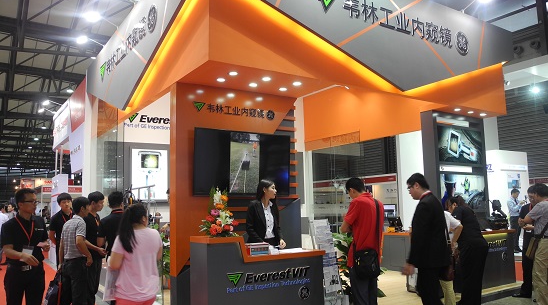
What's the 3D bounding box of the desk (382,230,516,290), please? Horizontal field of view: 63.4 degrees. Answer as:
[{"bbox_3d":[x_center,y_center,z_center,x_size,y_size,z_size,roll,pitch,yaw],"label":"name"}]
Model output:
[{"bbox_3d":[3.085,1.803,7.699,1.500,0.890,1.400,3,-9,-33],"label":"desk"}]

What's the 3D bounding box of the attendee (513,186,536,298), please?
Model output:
[{"bbox_3d":[3.995,1.388,7.026,0.500,1.701,0.360,-8,-10,41],"label":"attendee"}]

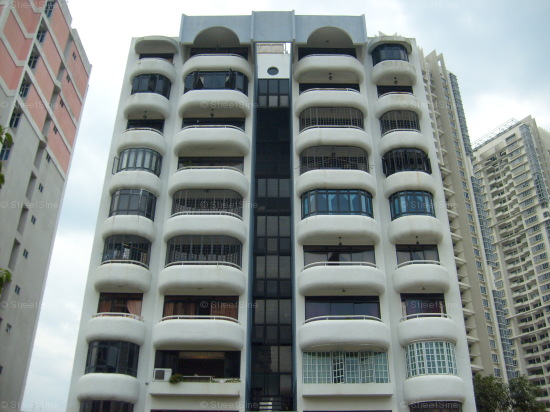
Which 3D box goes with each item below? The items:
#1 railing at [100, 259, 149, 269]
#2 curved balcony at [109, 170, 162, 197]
[{"bbox_3d":[-8.501,3.366,31.293,2.685,0.306,0.990,0,-29,0],"label":"railing"},{"bbox_3d":[-8.493,-1.310,33.796,3.060,1.152,1.140,0,-29,0],"label":"curved balcony"}]

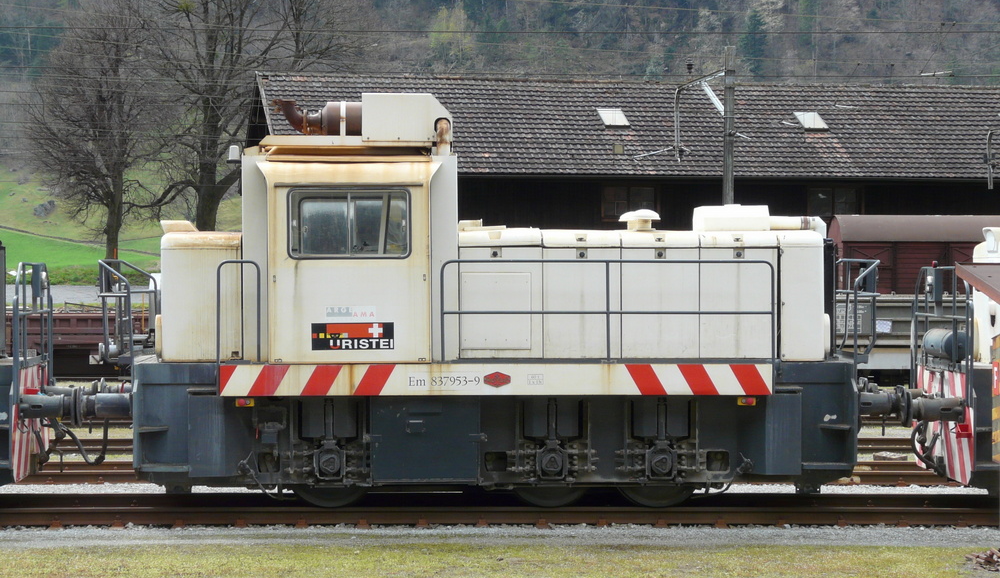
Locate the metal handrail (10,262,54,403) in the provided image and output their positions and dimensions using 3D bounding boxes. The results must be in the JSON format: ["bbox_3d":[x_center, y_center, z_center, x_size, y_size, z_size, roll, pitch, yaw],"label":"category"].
[{"bbox_3d":[-4.754,0.420,22.700,0.200,1.360,2.300,0,0,-3],"label":"metal handrail"}]

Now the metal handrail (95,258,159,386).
[{"bbox_3d":[-3.811,0.320,22.750,0.420,1.220,2.300,0,0,-3],"label":"metal handrail"}]

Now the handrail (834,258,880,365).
[{"bbox_3d":[3.614,0.270,23.200,0.360,1.120,2.300,0,0,-3],"label":"handrail"}]

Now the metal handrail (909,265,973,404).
[{"bbox_3d":[4.627,0.450,23.260,0.200,1.380,2.300,0,0,-3],"label":"metal handrail"}]

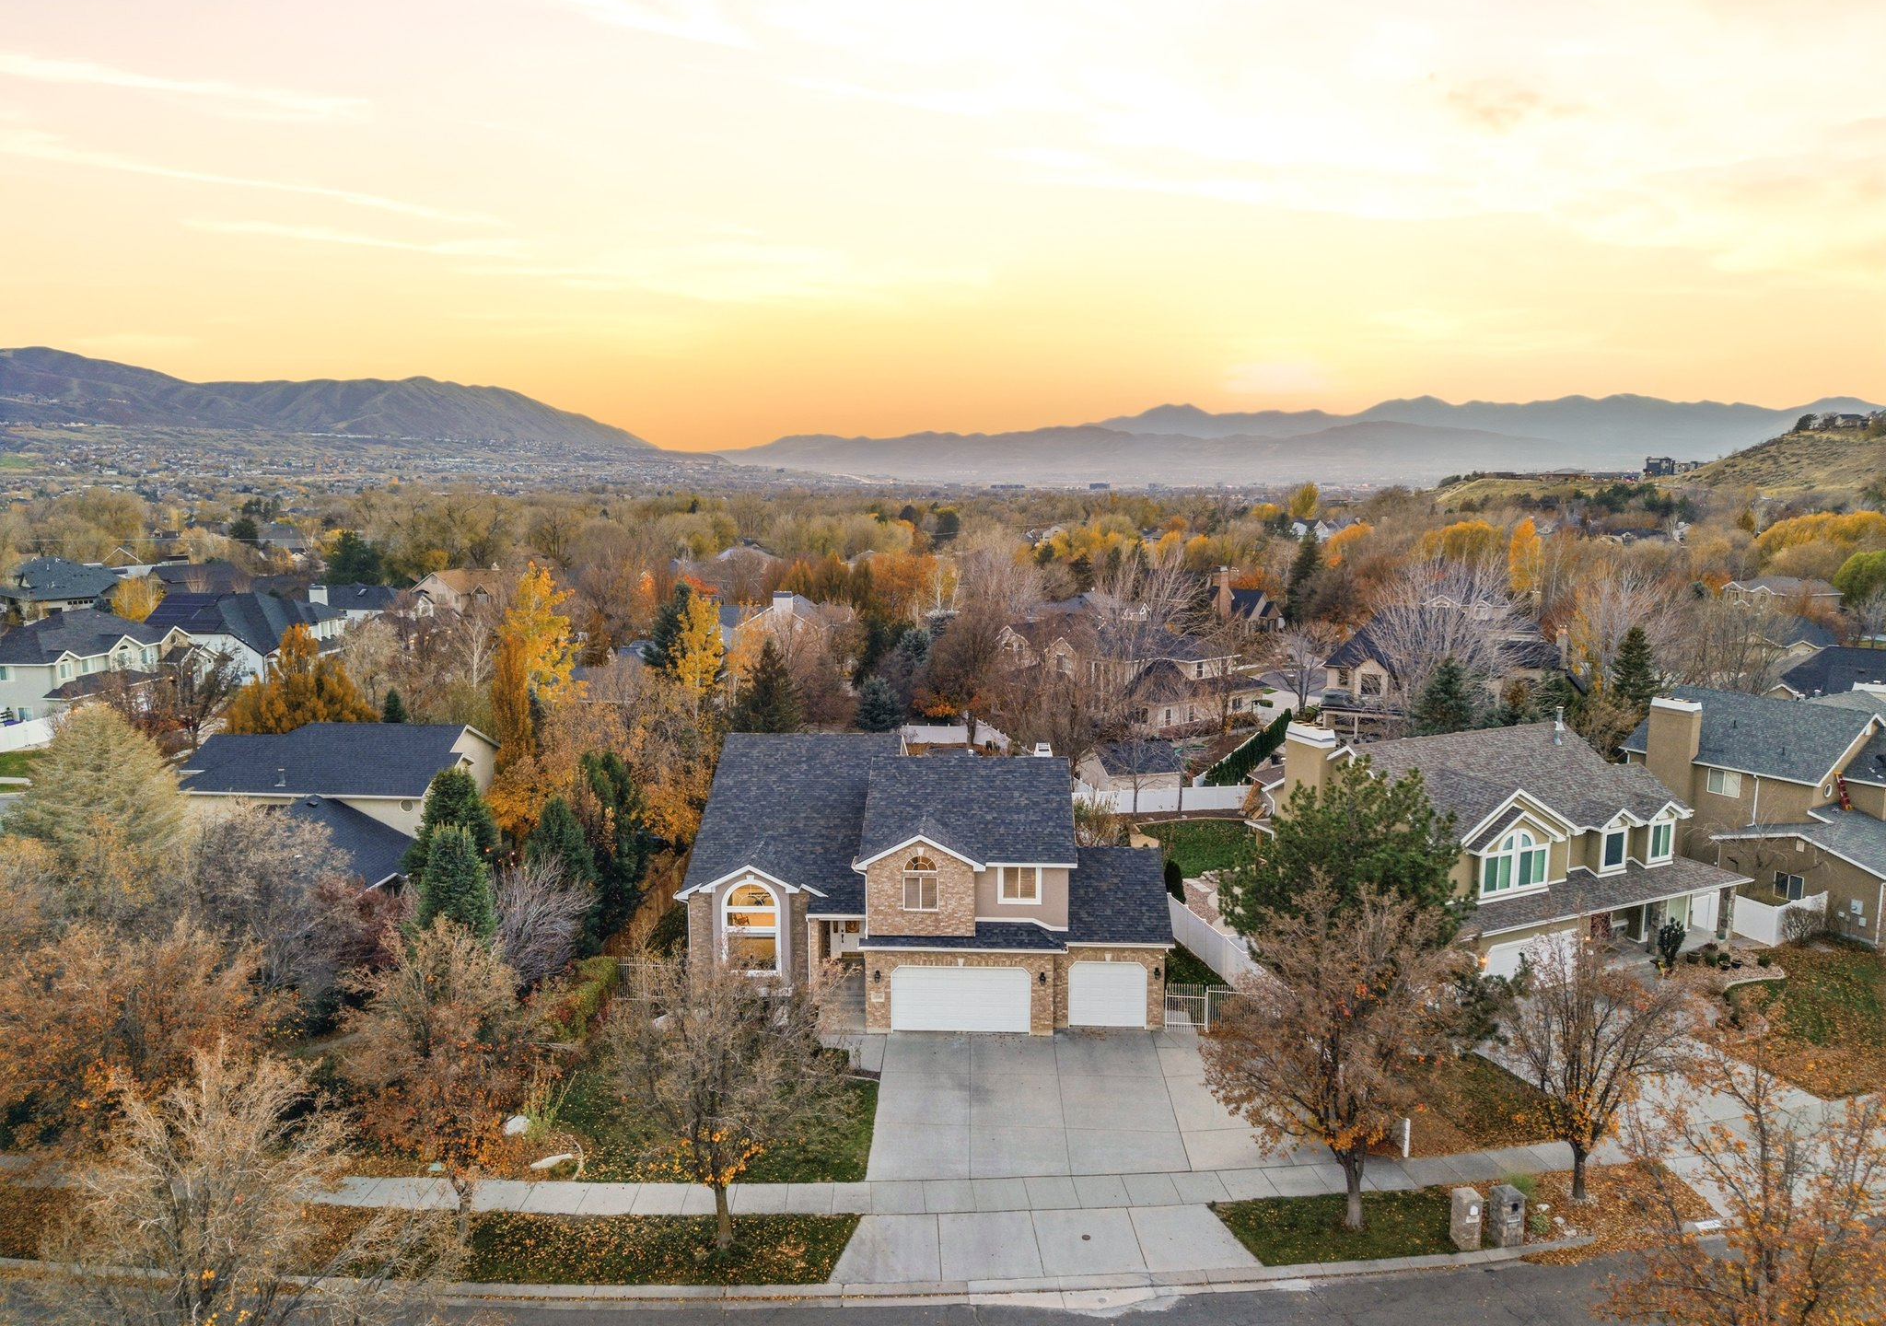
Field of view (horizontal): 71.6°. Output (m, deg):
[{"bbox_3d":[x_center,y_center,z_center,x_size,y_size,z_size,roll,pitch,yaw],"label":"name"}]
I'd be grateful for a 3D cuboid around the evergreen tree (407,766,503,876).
[{"bbox_3d":[-20.760,8.110,56.030,4.300,7.360,4.300,0,8,0],"label":"evergreen tree"}]

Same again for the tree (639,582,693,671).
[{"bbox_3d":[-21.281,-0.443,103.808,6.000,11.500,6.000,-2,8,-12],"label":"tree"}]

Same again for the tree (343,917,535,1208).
[{"bbox_3d":[-13.308,11.238,34.486,5.600,8.500,5.600,-3,9,-22],"label":"tree"}]

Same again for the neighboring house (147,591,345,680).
[{"bbox_3d":[-74.400,-3.250,140.000,13.800,9.000,17.000,1,8,4],"label":"neighboring house"}]

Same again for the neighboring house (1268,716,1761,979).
[{"bbox_3d":[22.940,7.030,53.840,15.800,8.800,11.600,-4,9,-25],"label":"neighboring house"}]

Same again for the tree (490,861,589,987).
[{"bbox_3d":[-15.295,10.094,49.256,3.800,5.200,3.800,-3,9,-18],"label":"tree"}]

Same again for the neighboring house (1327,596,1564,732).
[{"bbox_3d":[42.220,0.740,110.610,16.400,10.200,13.000,5,10,30],"label":"neighboring house"}]

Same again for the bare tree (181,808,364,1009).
[{"bbox_3d":[-24.883,8.947,48.535,6.500,7.318,6.500,0,8,0],"label":"bare tree"}]

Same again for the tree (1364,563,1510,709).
[{"bbox_3d":[37.126,-0.507,98.063,11.200,14.553,11.200,0,8,0],"label":"tree"}]

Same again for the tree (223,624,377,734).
[{"bbox_3d":[-43.260,2.634,87.220,10.200,10.200,10.200,-4,9,-26],"label":"tree"}]

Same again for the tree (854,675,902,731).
[{"bbox_3d":[-5.490,3.580,112.370,4.000,5.070,4.000,0,8,0],"label":"tree"}]

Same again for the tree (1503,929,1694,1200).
[{"bbox_3d":[18.323,11.291,36.201,5.200,7.600,5.200,4,9,28],"label":"tree"}]

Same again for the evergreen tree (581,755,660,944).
[{"bbox_3d":[-13.600,7.650,55.070,3.200,7.950,3.200,0,8,0],"label":"evergreen tree"}]

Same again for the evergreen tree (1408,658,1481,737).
[{"bbox_3d":[34.480,4.030,90.640,5.200,8.860,5.200,0,8,0],"label":"evergreen tree"}]

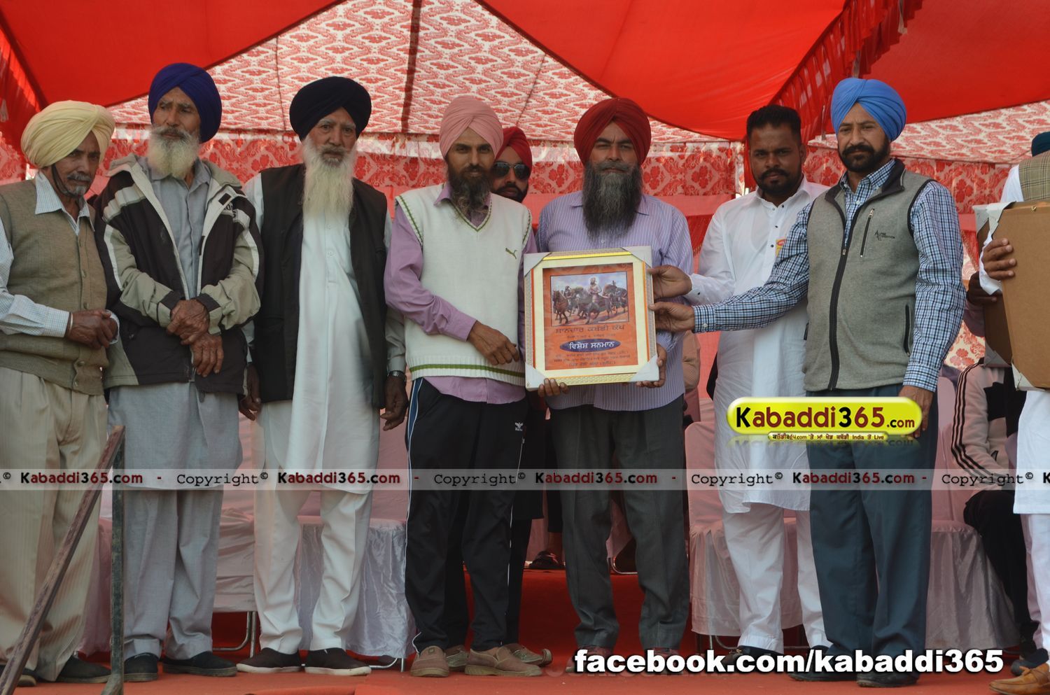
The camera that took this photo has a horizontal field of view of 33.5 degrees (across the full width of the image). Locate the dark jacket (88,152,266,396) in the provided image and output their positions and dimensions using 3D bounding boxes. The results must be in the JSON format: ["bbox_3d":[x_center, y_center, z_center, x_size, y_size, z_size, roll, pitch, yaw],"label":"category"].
[{"bbox_3d":[-1.017,-0.214,5.120,0.500,0.700,0.320,0,-2,-8],"label":"dark jacket"}]

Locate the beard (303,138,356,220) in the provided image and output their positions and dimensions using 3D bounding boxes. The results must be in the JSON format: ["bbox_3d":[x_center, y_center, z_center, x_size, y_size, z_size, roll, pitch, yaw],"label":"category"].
[{"bbox_3d":[-0.574,-0.491,5.120,0.160,0.240,0.140,1,-2,-15],"label":"beard"}]

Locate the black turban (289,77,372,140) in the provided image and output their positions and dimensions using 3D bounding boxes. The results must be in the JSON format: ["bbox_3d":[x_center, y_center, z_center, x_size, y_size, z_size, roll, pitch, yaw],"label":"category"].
[{"bbox_3d":[-0.571,-0.702,5.130,0.240,0.185,0.260,1,-2,-16],"label":"black turban"}]

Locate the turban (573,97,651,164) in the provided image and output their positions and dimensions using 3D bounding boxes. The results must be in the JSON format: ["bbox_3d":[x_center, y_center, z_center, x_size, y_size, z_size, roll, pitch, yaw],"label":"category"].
[{"bbox_3d":[0.265,-0.661,5.320,0.235,0.197,0.260,0,-2,-2],"label":"turban"}]

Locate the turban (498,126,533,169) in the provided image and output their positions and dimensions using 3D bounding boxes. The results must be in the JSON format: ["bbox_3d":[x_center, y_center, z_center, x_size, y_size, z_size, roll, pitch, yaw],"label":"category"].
[{"bbox_3d":[-0.043,-0.656,5.720,0.165,0.140,0.220,0,-2,-3],"label":"turban"}]

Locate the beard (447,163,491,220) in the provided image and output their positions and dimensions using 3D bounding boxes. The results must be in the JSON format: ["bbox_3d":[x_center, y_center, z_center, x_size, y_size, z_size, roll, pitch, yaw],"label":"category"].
[{"bbox_3d":[-0.166,-0.465,5.190,0.128,0.166,0.120,0,-2,-8],"label":"beard"}]

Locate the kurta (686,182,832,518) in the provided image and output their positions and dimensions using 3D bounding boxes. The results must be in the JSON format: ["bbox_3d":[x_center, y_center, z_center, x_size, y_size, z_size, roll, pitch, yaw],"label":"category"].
[{"bbox_3d":[0.740,-0.004,5.420,0.530,1.020,0.390,-1,-3,17],"label":"kurta"}]

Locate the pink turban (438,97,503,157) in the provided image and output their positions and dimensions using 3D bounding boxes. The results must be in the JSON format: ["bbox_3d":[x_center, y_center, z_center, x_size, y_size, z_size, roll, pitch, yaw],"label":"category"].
[{"bbox_3d":[-0.164,-0.665,5.260,0.188,0.178,0.240,0,-2,-8],"label":"pink turban"}]

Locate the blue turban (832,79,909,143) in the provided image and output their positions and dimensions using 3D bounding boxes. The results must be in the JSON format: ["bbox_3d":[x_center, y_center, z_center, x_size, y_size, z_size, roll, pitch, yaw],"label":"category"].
[{"bbox_3d":[0.988,-0.684,5.020,0.215,0.185,0.250,-1,-3,28],"label":"blue turban"}]

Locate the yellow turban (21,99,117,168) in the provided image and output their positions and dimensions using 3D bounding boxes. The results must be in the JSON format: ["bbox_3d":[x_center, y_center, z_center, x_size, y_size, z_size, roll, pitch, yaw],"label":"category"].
[{"bbox_3d":[-1.322,-0.617,5.050,0.285,0.190,0.245,6,3,44],"label":"yellow turban"}]

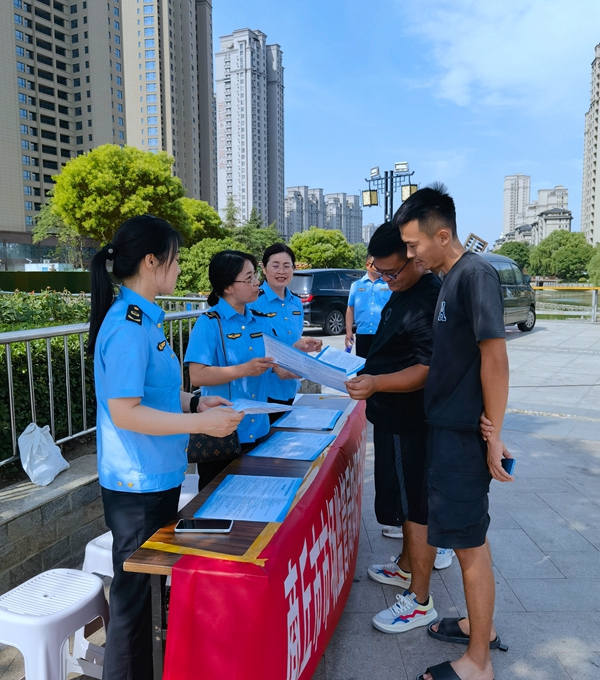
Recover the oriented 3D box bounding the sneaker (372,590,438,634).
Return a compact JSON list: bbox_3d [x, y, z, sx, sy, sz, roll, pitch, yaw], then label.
[{"bbox_3d":[0.440,1.135,2.640,0.290,0.135,0.110,-2,7,-18],"label":"sneaker"}]

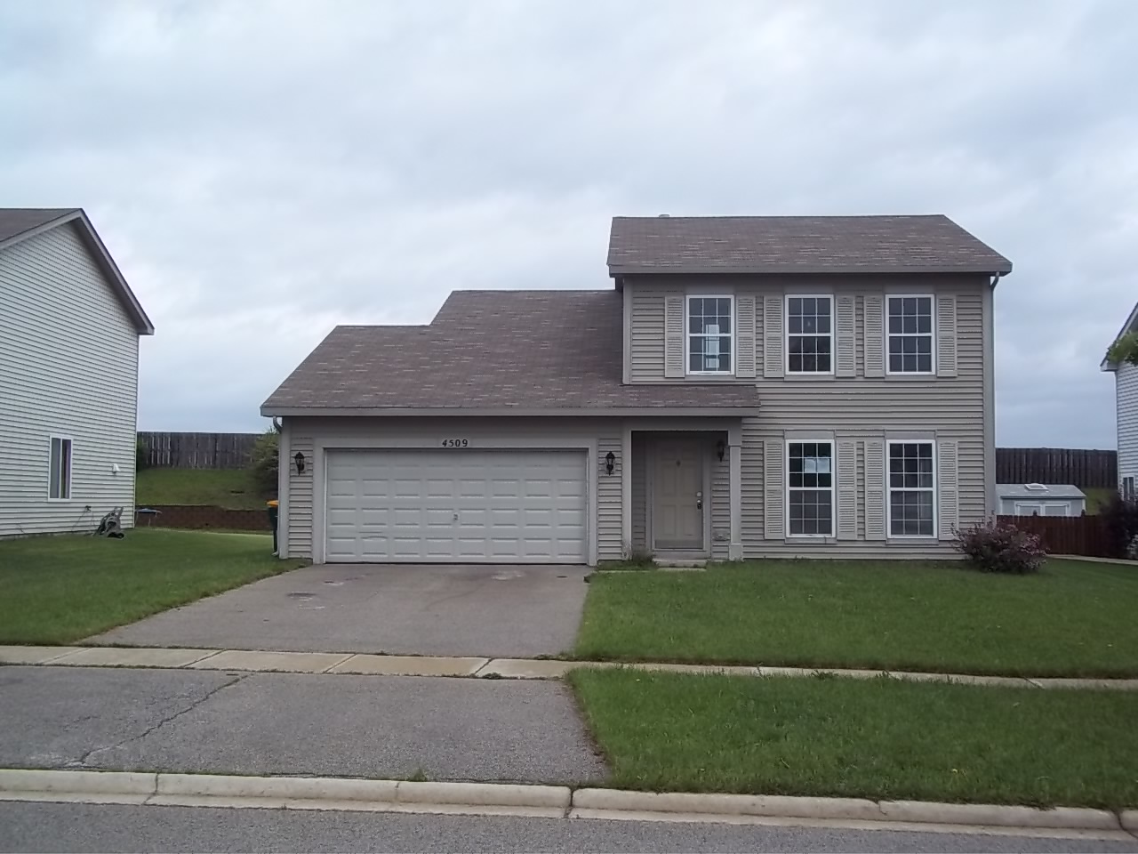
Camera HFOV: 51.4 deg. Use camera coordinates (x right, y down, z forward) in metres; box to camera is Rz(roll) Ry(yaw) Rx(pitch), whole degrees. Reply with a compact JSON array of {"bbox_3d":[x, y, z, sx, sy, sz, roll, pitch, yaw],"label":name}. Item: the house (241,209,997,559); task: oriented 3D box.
[{"bbox_3d":[1.512,-0.939,26.679,13.738,7.638,10.653,0,-4,3],"label":"house"}]

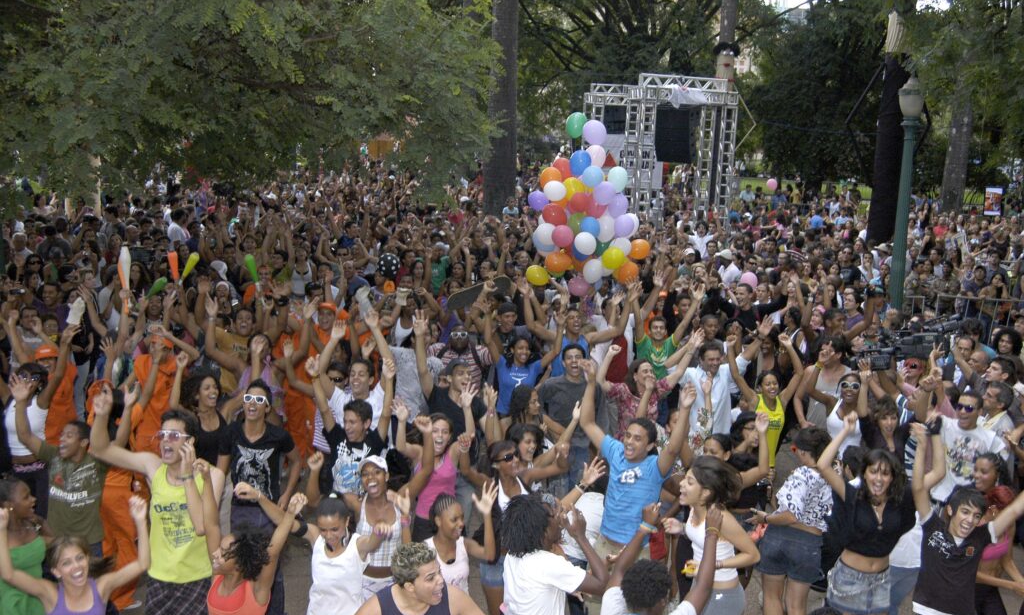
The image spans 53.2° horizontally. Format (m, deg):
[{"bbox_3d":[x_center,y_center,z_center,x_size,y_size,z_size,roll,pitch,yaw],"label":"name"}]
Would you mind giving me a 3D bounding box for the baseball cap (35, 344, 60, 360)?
[{"bbox_3d":[-3.617,0.342,7.950,0.190,0.130,0.250,0,10,-12],"label":"baseball cap"}]

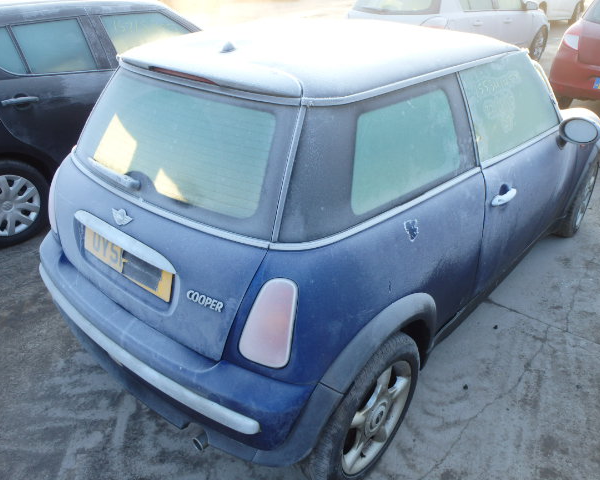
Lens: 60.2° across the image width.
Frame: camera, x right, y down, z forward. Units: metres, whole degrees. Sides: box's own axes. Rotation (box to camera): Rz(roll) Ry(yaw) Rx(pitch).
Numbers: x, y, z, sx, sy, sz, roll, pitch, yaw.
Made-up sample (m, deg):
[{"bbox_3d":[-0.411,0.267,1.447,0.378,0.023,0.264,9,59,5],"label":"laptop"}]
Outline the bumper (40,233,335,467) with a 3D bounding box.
[{"bbox_3d":[-0.566,0.356,1.942,1.580,0.410,0.260,23,36,35],"label":"bumper"}]

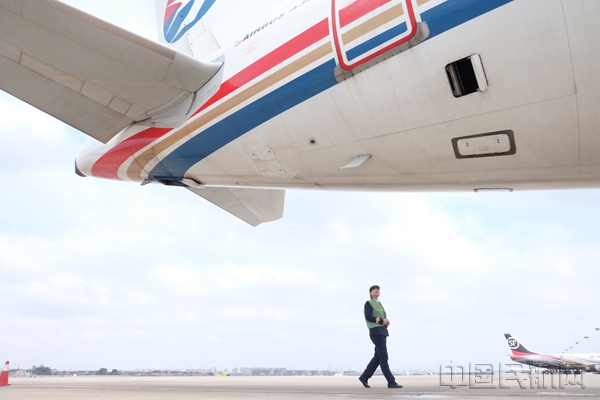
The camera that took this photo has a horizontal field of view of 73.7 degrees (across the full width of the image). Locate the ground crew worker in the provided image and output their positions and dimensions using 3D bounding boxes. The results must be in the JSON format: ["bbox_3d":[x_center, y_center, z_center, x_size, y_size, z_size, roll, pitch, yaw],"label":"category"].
[{"bbox_3d":[1.338,2.333,6.940,0.700,1.690,0.500,-9,-25,20],"label":"ground crew worker"}]

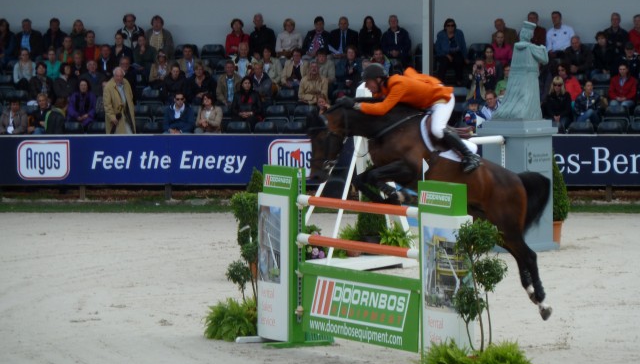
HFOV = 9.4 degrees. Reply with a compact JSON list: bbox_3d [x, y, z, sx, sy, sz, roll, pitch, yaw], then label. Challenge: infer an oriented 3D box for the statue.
[{"bbox_3d":[2.861,-1.591,55.400,0.600,1.430,0.620,2,3,37],"label":"statue"}]

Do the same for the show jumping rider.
[{"bbox_3d":[0.900,-0.631,38.600,1.250,1.100,0.700,-1,3,-20],"label":"show jumping rider"}]

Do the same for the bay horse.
[{"bbox_3d":[1.111,0.244,38.700,2.650,1.850,0.700,12,-2,-20],"label":"bay horse"}]

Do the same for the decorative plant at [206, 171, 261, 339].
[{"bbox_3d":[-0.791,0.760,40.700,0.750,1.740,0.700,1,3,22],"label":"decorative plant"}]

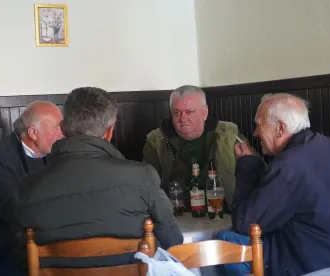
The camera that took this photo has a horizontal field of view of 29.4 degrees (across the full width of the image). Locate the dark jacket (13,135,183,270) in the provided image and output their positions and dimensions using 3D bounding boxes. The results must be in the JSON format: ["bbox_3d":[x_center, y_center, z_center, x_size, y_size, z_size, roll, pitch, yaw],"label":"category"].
[{"bbox_3d":[-0.226,0.306,2.179,0.570,0.640,0.460,-2,2,11],"label":"dark jacket"}]

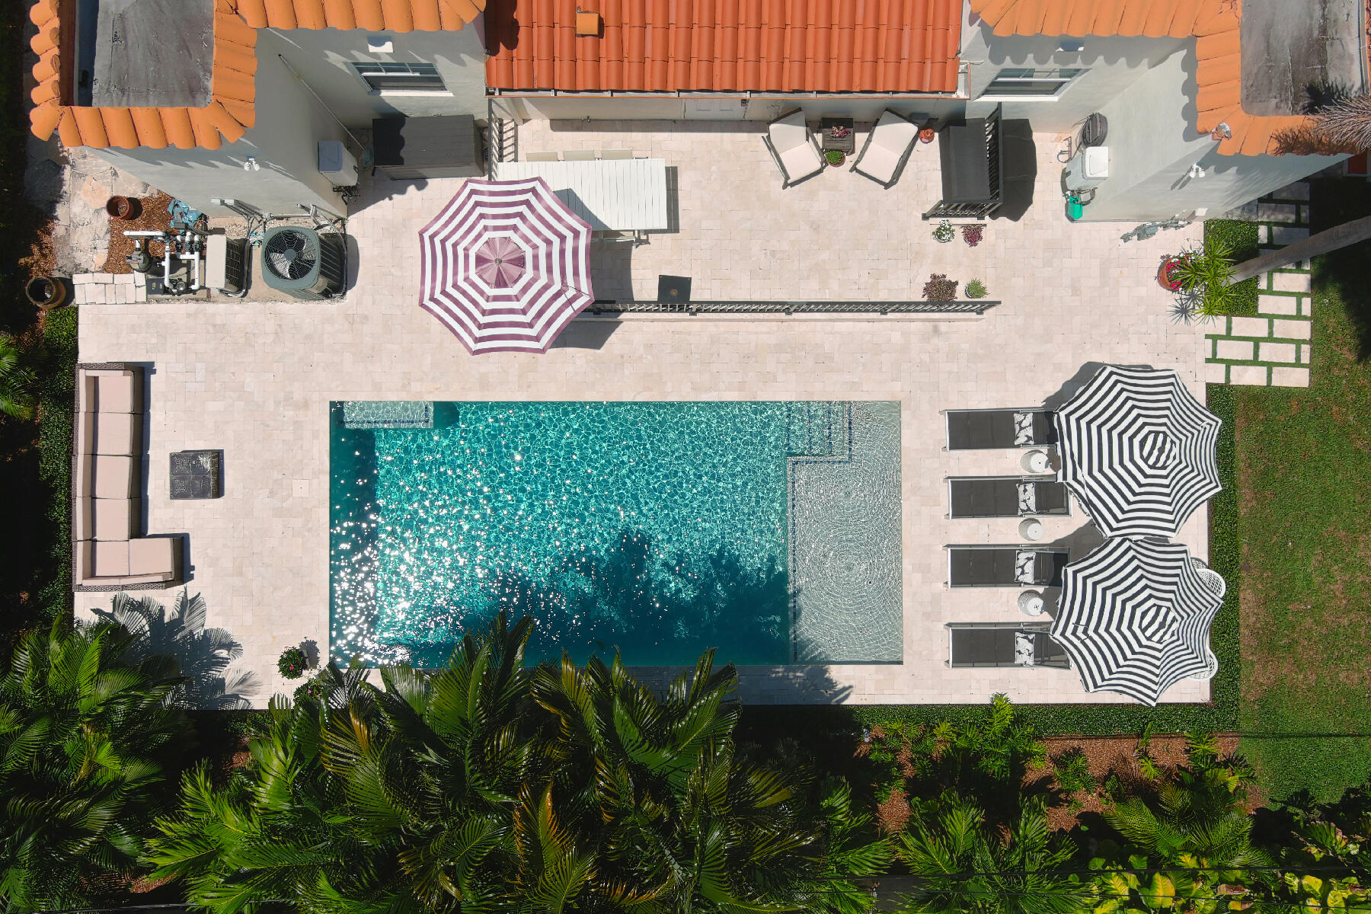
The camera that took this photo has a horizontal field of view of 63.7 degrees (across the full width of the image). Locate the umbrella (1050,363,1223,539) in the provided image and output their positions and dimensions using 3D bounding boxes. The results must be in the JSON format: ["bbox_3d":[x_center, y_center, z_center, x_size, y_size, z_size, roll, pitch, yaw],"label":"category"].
[{"bbox_3d":[6.369,-0.067,16.403,2.420,2.560,2.420,0,89,-1],"label":"umbrella"}]

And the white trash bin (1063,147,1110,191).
[{"bbox_3d":[6.095,-4.350,16.749,0.394,0.680,0.495,0,89,-2],"label":"white trash bin"}]

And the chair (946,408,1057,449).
[{"bbox_3d":[5.046,-0.434,17.440,1.950,0.440,0.640,-1,89,-1],"label":"chair"}]

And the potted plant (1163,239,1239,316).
[{"bbox_3d":[7.899,-2.611,17.072,0.789,1.660,1.127,0,89,-1],"label":"potted plant"}]

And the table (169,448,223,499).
[{"bbox_3d":[-7.710,0.303,17.376,0.667,0.320,0.727,-1,89,-1],"label":"table"}]

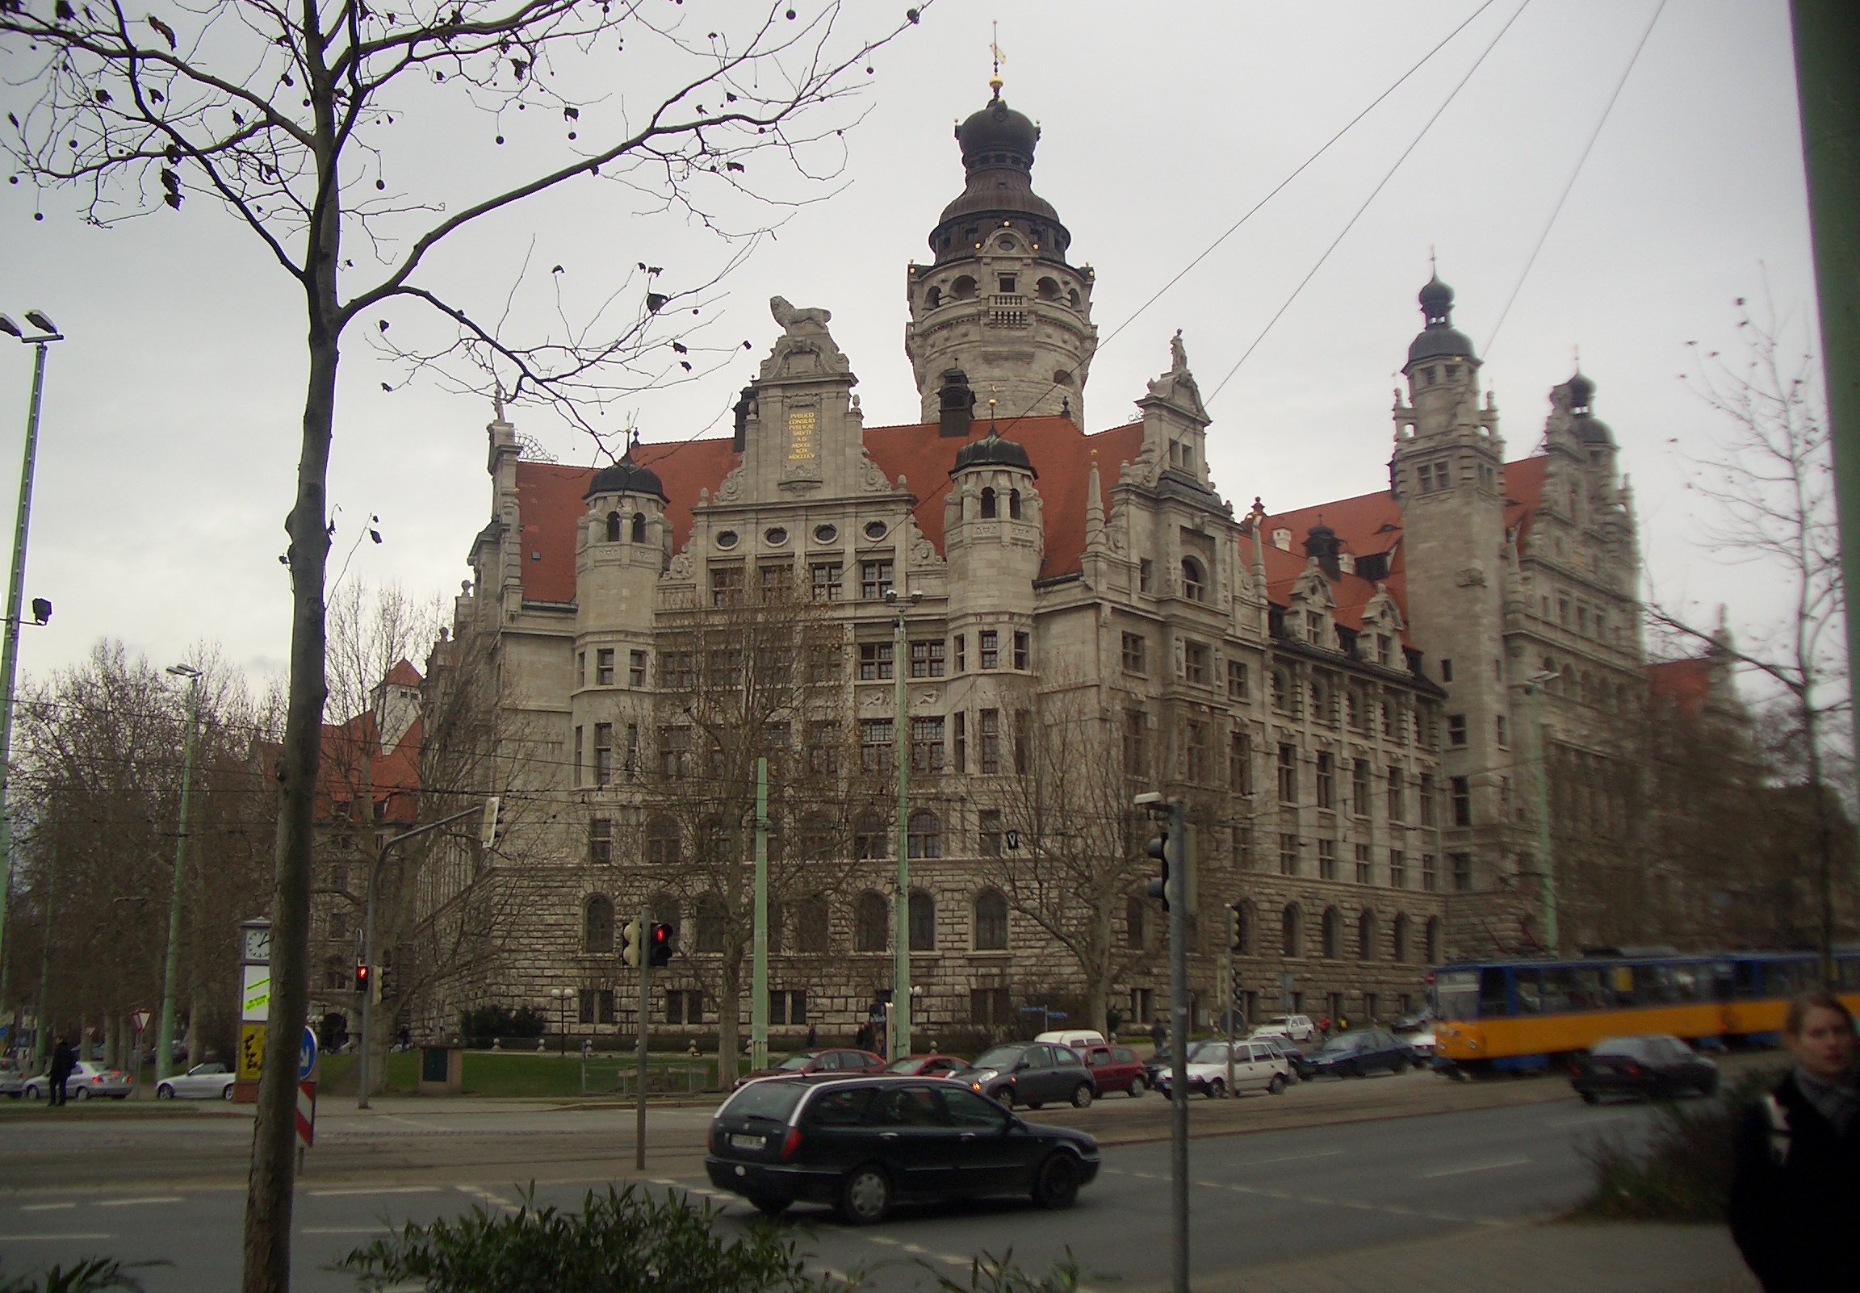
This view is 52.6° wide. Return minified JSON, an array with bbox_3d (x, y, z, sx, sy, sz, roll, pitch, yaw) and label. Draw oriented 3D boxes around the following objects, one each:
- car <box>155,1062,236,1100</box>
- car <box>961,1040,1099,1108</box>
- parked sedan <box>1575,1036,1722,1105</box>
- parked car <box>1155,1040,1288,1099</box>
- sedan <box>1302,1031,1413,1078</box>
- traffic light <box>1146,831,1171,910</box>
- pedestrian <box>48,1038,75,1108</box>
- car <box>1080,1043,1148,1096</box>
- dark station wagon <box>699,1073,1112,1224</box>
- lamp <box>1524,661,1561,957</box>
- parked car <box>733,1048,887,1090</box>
[{"bbox_3d":[-24.246,14.827,64.039,4.450,1.380,1.757,-4,-12,21],"label":"car"},{"bbox_3d":[2.123,9.887,43.406,3.720,1.540,1.660,10,-15,-41],"label":"car"},{"bbox_3d":[16.417,9.641,43.019,1.710,1.420,4.350,-10,-13,42],"label":"parked sedan"},{"bbox_3d":[7.714,11.065,49.256,3.900,1.400,1.650,9,-14,-40],"label":"parked car"},{"bbox_3d":[14.561,13.876,64.294,4.150,1.400,1.690,8,-14,-39],"label":"sedan"},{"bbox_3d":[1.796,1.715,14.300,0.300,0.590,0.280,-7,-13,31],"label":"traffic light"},{"bbox_3d":[-22.277,10.913,48.305,0.550,1.750,0.520,5,-12,-22],"label":"pedestrian"},{"bbox_3d":[4.403,11.733,51.807,1.640,1.417,3.770,-11,-15,43],"label":"car"},{"bbox_3d":[-0.128,5.175,19.771,4.480,1.480,1.750,9,-15,-40],"label":"dark station wagon"},{"bbox_3d":[21.556,7.523,64.512,1.200,13.650,1.200,-9,-15,39],"label":"lamp"},{"bbox_3d":[-3.117,11.694,51.101,4.480,1.430,1.740,8,-14,-35],"label":"parked car"}]

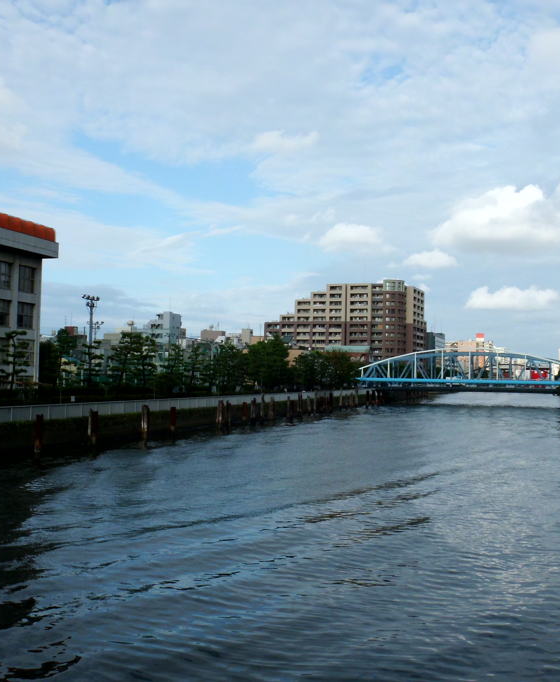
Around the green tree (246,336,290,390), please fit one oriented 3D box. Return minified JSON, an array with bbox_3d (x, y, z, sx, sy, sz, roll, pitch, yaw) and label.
[{"bbox_3d":[-1.647,3.258,114.000,6.200,7.800,6.200,1,-2,-1],"label":"green tree"}]

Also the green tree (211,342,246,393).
[{"bbox_3d":[-6.015,3.351,93.003,4.210,6.350,4.100,1,-2,-4],"label":"green tree"}]

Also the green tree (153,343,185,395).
[{"bbox_3d":[-11.418,3.072,81.493,3.280,5.840,3.300,1,-2,-8],"label":"green tree"}]

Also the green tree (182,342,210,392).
[{"bbox_3d":[-9.074,3.193,86.497,3.040,6.060,3.200,1,-2,-6],"label":"green tree"}]

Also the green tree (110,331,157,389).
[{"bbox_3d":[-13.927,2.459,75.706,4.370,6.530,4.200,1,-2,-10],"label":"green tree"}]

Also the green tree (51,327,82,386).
[{"bbox_3d":[-17.783,1.658,66.000,2.600,5.700,2.600,2,-2,-15],"label":"green tree"}]

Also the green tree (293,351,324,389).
[{"bbox_3d":[4.081,4.433,113.999,4.580,6.150,4.600,1,-2,2],"label":"green tree"}]

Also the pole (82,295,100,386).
[{"bbox_3d":[-20.148,0.534,85.000,0.900,11.000,2.900,0,-2,19],"label":"pole"}]

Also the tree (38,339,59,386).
[{"bbox_3d":[-25.062,2.593,86.000,3.200,5.700,3.200,2,-2,-16],"label":"tree"}]

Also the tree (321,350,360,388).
[{"bbox_3d":[9.426,4.731,124.006,5.600,6.500,5.200,1,-2,4],"label":"tree"}]

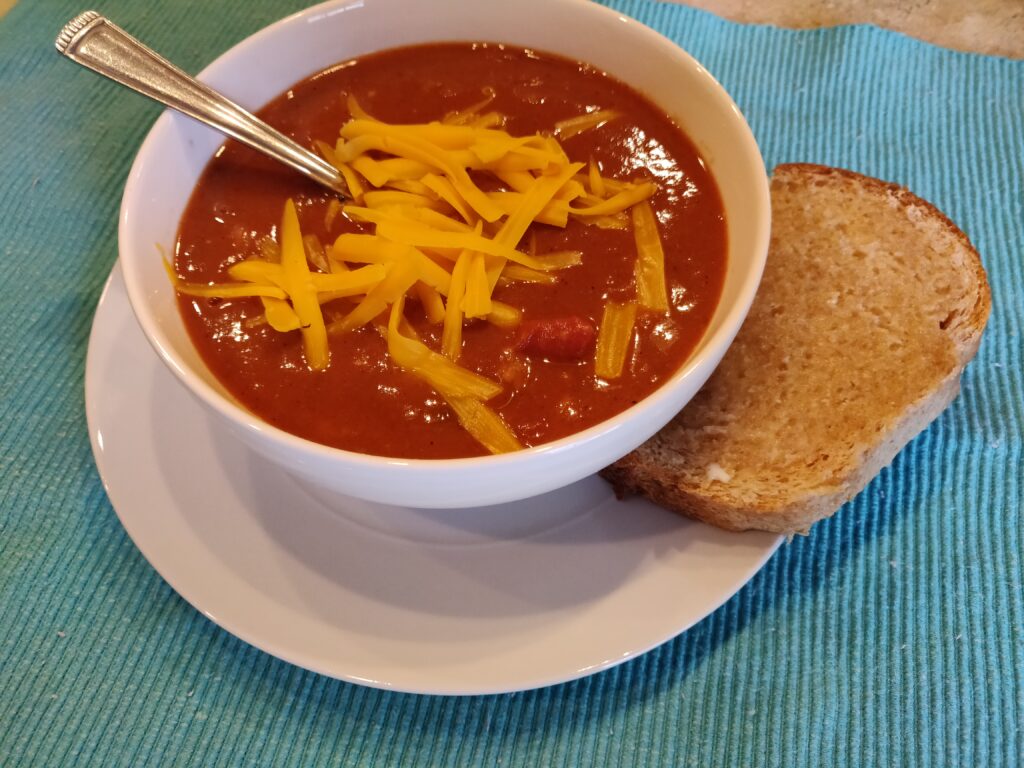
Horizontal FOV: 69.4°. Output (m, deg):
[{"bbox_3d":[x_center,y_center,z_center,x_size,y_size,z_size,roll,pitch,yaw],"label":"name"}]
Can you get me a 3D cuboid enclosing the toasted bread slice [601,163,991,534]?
[{"bbox_3d":[0.076,-0.009,0.209,0.125,0.018,0.082,-45,57,-11],"label":"toasted bread slice"}]

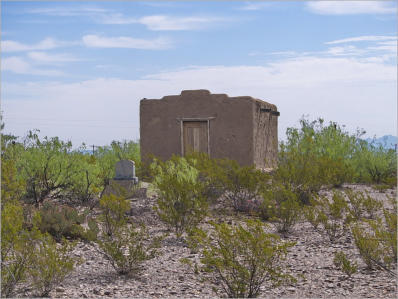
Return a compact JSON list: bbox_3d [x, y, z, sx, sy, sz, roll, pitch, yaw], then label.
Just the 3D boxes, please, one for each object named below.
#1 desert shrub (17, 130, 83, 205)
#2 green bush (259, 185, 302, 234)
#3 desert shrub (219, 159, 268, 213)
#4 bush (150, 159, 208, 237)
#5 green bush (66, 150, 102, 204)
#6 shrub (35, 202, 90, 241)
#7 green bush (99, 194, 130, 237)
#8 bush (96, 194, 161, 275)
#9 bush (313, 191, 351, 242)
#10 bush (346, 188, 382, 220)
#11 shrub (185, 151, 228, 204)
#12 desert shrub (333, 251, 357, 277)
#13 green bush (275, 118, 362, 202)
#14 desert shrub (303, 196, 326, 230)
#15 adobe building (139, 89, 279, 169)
[{"bbox_3d":[-3.055,0.391,21.300,1.317,1.563,1.251,0,0,0],"label":"desert shrub"},{"bbox_3d":[1.228,0.904,15.600,0.603,0.753,0.573,0,0,0],"label":"green bush"},{"bbox_3d":[0.860,0.695,20.000,0.966,1.043,0.918,0,0,0],"label":"desert shrub"},{"bbox_3d":[-0.303,0.709,15.300,0.828,1.212,0.800,0,0,0],"label":"bush"},{"bbox_3d":[-2.378,0.581,21.500,0.748,1.121,0.710,0,0,0],"label":"green bush"},{"bbox_3d":[-1.951,1.029,14.800,0.800,0.543,0.760,0,0,0],"label":"shrub"},{"bbox_3d":[-1.273,0.994,15.600,0.482,0.633,0.460,0,0,0],"label":"green bush"},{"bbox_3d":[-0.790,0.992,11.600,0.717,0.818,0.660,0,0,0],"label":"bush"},{"bbox_3d":[1.868,0.945,14.600,0.536,0.733,0.509,0,0,0],"label":"bush"},{"bbox_3d":[2.876,0.961,18.100,0.664,0.559,0.580,0,0,0],"label":"bush"},{"bbox_3d":[0.164,0.611,22.600,0.960,1.091,1.000,0,0,0],"label":"shrub"},{"bbox_3d":[1.602,1.255,11.400,0.264,0.286,0.230,0,0,0],"label":"desert shrub"},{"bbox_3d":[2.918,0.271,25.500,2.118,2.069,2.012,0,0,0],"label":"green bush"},{"bbox_3d":[1.829,1.014,16.400,0.380,0.539,0.360,0,0,0],"label":"desert shrub"},{"bbox_3d":[0.530,-0.690,39.500,4.200,2.920,5.100,0,0,14],"label":"adobe building"}]

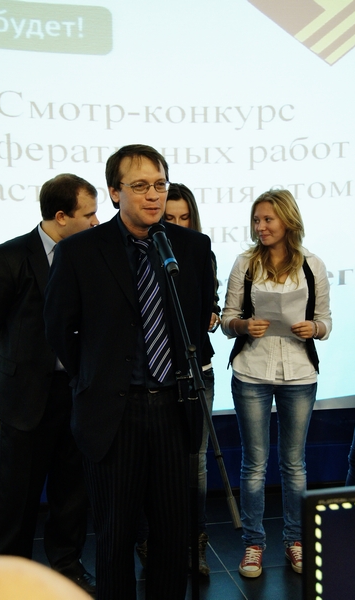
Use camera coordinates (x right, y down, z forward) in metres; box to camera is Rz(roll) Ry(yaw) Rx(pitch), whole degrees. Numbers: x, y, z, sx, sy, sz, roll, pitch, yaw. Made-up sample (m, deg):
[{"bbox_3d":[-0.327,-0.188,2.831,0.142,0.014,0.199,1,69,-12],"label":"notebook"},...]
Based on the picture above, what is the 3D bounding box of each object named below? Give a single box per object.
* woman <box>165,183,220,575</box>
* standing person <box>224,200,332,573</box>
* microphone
[{"bbox_3d":[0.000,0.340,3.825,0.430,1.690,0.360,-1,5,0],"label":"woman"},{"bbox_3d":[0.437,0.353,3.786,0.470,1.660,0.380,-1,5,3],"label":"standing person"},{"bbox_3d":[-0.034,-0.140,2.440,0.051,0.051,0.215,-23,42,0],"label":"microphone"}]

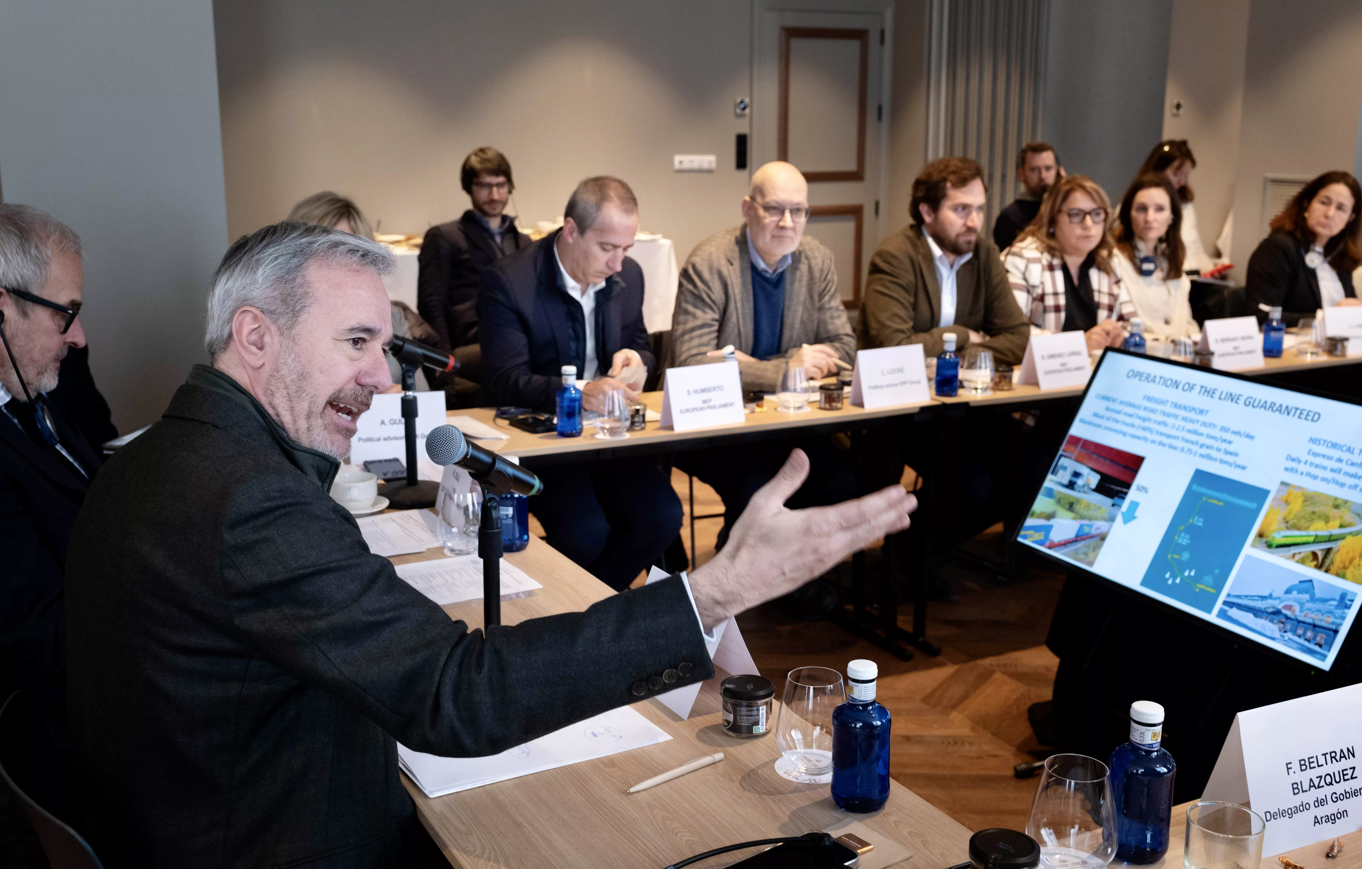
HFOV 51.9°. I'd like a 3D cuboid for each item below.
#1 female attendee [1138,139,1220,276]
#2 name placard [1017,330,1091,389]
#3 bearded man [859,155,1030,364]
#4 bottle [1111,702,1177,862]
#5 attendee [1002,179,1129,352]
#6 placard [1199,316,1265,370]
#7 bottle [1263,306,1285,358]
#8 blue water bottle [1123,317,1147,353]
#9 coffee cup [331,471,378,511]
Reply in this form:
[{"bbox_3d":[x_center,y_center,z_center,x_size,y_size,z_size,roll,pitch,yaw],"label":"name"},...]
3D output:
[{"bbox_3d":[2.315,-0.626,6.300,0.500,1.330,0.800,-11,17,-39],"label":"female attendee"},{"bbox_3d":[1.051,-0.211,3.911,0.210,0.141,0.090,-8,15,-31],"label":"name placard"},{"bbox_3d":[0.773,-0.153,4.250,0.580,1.355,0.720,-7,15,-26],"label":"bearded man"},{"bbox_3d":[0.472,0.353,1.427,0.064,0.163,0.064,0,13,0],"label":"bottle"},{"bbox_3d":[1.322,-0.199,4.611,0.510,1.270,0.760,-7,15,-26],"label":"attendee"},{"bbox_3d":[1.641,-0.275,4.187,0.210,0.142,0.087,-7,15,-27],"label":"placard"},{"bbox_3d":[1.840,-0.322,4.359,0.064,0.158,0.064,0,13,0],"label":"bottle"},{"bbox_3d":[1.331,-0.254,4.120,0.063,0.166,0.063,-7,15,-28],"label":"blue water bottle"},{"bbox_3d":[-0.618,0.112,2.641,0.090,0.058,0.112,0,13,0],"label":"coffee cup"}]

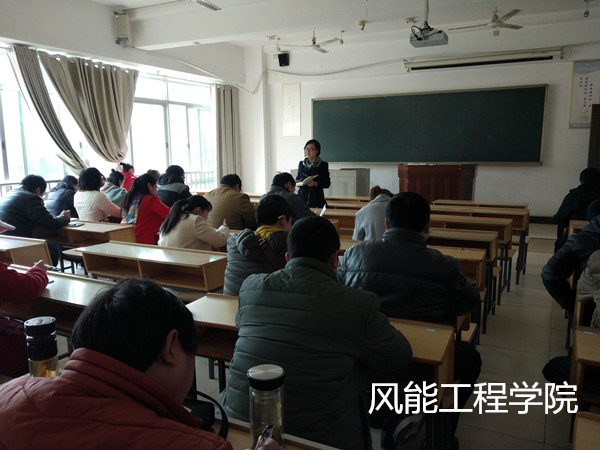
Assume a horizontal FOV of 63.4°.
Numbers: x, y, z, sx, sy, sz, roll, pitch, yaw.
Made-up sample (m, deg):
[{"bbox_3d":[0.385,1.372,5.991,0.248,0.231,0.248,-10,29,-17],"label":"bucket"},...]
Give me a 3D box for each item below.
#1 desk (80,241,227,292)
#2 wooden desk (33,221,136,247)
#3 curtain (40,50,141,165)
[{"bbox_3d":[-1.023,0.577,3.370,1.122,0.807,0.323,4,10,27],"label":"desk"},{"bbox_3d":[-2.110,0.386,4.680,1.122,0.807,0.323,4,10,29],"label":"wooden desk"},{"bbox_3d":[-3.443,-1.882,8.270,0.200,1.710,1.945,4,10,28],"label":"curtain"}]

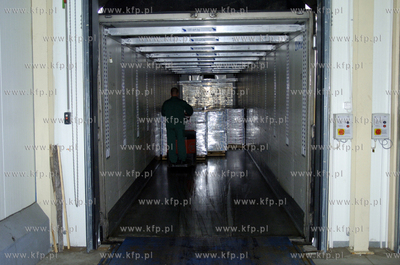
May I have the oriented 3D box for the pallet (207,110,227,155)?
[{"bbox_3d":[0.475,0.005,11.620,0.590,1.260,0.800,0,5,1],"label":"pallet"}]

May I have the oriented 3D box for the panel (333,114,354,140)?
[{"bbox_3d":[1.654,-0.073,4.605,0.190,0.285,0.115,0,3,1],"label":"panel"}]

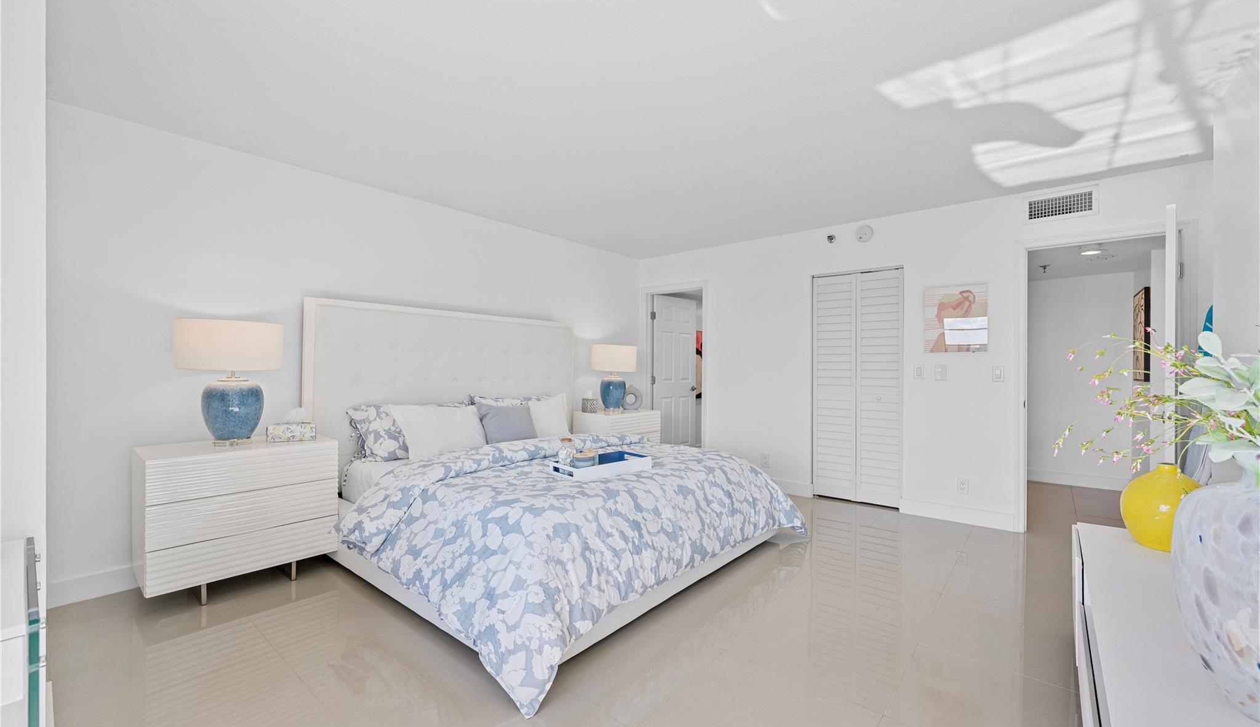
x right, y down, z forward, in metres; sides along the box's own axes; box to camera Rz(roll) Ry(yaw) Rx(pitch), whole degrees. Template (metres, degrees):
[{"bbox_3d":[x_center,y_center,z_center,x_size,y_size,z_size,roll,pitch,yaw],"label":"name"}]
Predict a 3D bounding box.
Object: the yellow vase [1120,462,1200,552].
[{"bbox_3d":[1.994,0.544,1.815,0.251,0.311,0.251,0,0,40],"label":"yellow vase"}]

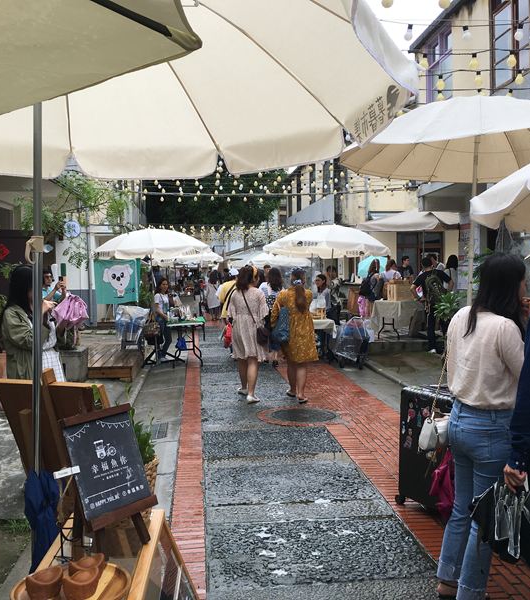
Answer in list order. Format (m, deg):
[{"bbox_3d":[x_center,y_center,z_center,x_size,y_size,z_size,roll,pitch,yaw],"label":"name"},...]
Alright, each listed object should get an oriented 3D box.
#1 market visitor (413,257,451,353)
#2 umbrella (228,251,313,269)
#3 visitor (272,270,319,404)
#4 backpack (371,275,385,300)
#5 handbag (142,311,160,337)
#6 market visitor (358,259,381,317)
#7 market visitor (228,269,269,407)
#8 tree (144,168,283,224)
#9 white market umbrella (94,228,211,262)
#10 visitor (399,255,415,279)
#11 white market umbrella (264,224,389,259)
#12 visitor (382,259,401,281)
[{"bbox_3d":[2.999,0.091,12.000,0.620,1.700,0.500,0,2,-12],"label":"market visitor"},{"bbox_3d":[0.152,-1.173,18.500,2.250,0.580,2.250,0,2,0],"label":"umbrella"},{"bbox_3d":[0.358,0.420,8.086,0.520,1.585,0.450,0,3,3],"label":"visitor"},{"bbox_3d":[2.219,-0.244,13.100,0.200,0.460,0.280,-2,3,-37],"label":"backpack"},{"bbox_3d":[-1.913,0.409,11.200,0.300,0.440,0.180,0,3,-6],"label":"handbag"},{"bbox_3d":[2.162,-0.044,13.800,0.500,1.580,0.450,2,3,41],"label":"market visitor"},{"bbox_3d":[-0.184,0.394,8.137,0.480,1.636,0.460,0,3,3],"label":"market visitor"},{"bbox_3d":[-2.261,-3.476,30.000,6.800,7.600,6.000,0,2,0],"label":"tree"},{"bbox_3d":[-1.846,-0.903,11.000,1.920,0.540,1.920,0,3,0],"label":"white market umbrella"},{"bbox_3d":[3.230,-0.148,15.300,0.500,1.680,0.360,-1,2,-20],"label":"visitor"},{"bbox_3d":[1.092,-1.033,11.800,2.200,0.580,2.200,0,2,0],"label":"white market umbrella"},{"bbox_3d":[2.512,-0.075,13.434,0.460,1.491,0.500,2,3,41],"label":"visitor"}]

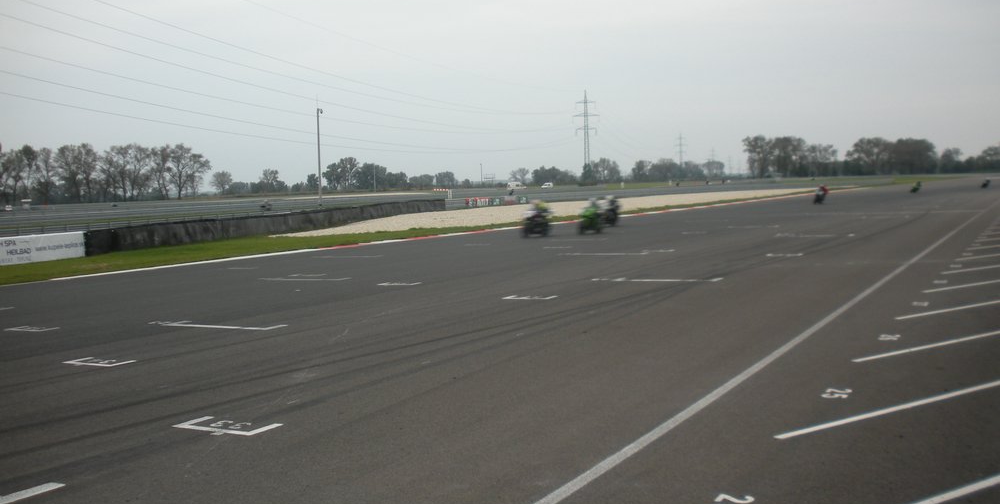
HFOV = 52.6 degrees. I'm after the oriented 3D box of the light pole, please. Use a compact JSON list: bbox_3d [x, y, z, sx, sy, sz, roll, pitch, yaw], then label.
[{"bbox_3d":[-20.651,-10.892,116.000,0.650,11.180,0.280,-1,4,6],"label":"light pole"}]

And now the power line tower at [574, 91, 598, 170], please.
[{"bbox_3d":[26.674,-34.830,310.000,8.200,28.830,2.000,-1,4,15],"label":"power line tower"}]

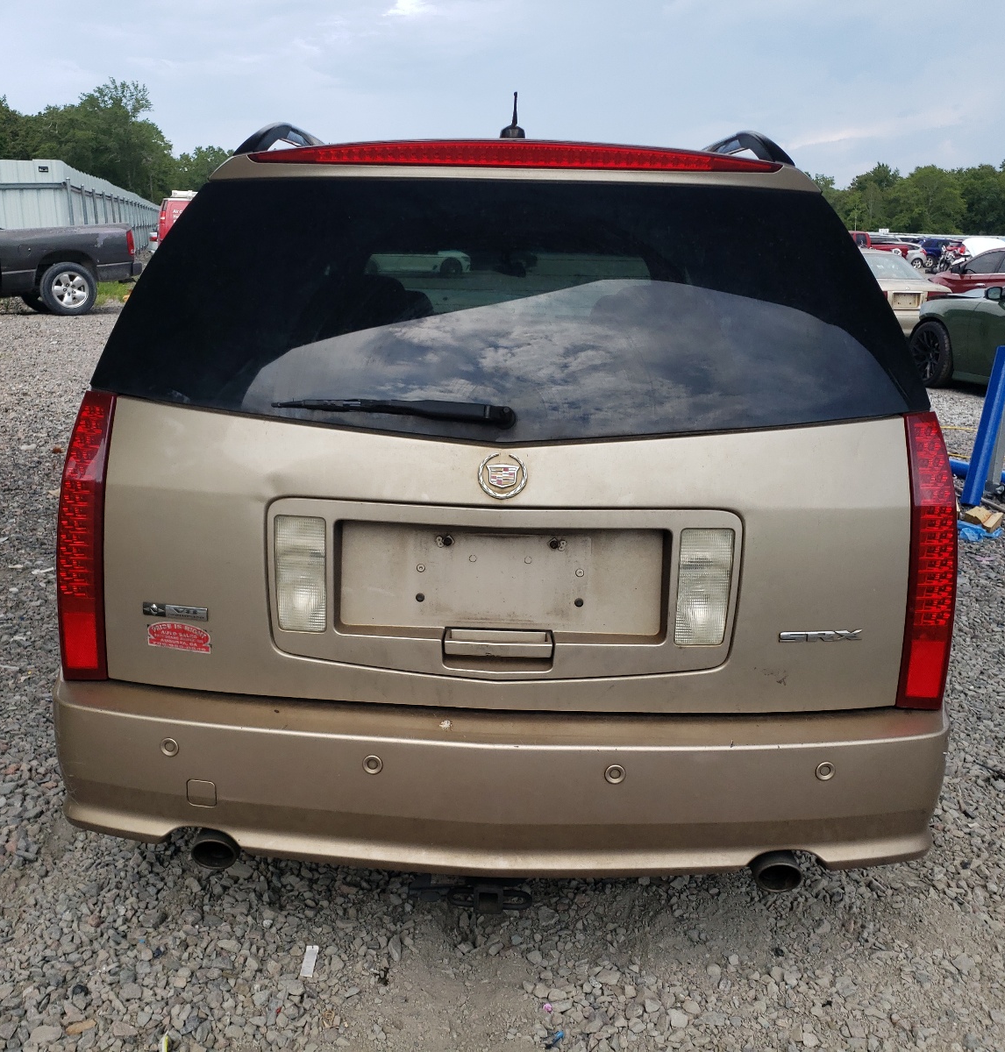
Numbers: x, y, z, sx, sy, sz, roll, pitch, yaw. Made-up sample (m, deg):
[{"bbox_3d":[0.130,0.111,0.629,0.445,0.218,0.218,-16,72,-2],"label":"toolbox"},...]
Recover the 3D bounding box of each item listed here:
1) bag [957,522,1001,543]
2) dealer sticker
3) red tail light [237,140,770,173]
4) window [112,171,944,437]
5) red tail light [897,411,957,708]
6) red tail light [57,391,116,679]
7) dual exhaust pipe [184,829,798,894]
[{"bbox_3d":[2.535,0.025,5.666,0.260,0.065,0.230,1,16,0],"label":"bag"},{"bbox_3d":[-0.571,0.197,1.863,0.113,0.055,0.004,4,11,9],"label":"dealer sticker"},{"bbox_3d":[0.019,-0.641,1.830,0.942,0.055,0.100,2,16,2],"label":"red tail light"},{"bbox_3d":[0.009,-0.373,1.850,1.482,0.503,0.110,2,-12,2],"label":"window"},{"bbox_3d":[0.753,0.074,1.897,0.145,0.560,0.170,2,10,2],"label":"red tail light"},{"bbox_3d":[-0.760,0.030,1.950,0.145,0.560,0.170,2,10,2],"label":"red tail light"},{"bbox_3d":[-0.017,0.590,1.956,1.112,0.090,0.160,2,16,2],"label":"dual exhaust pipe"}]

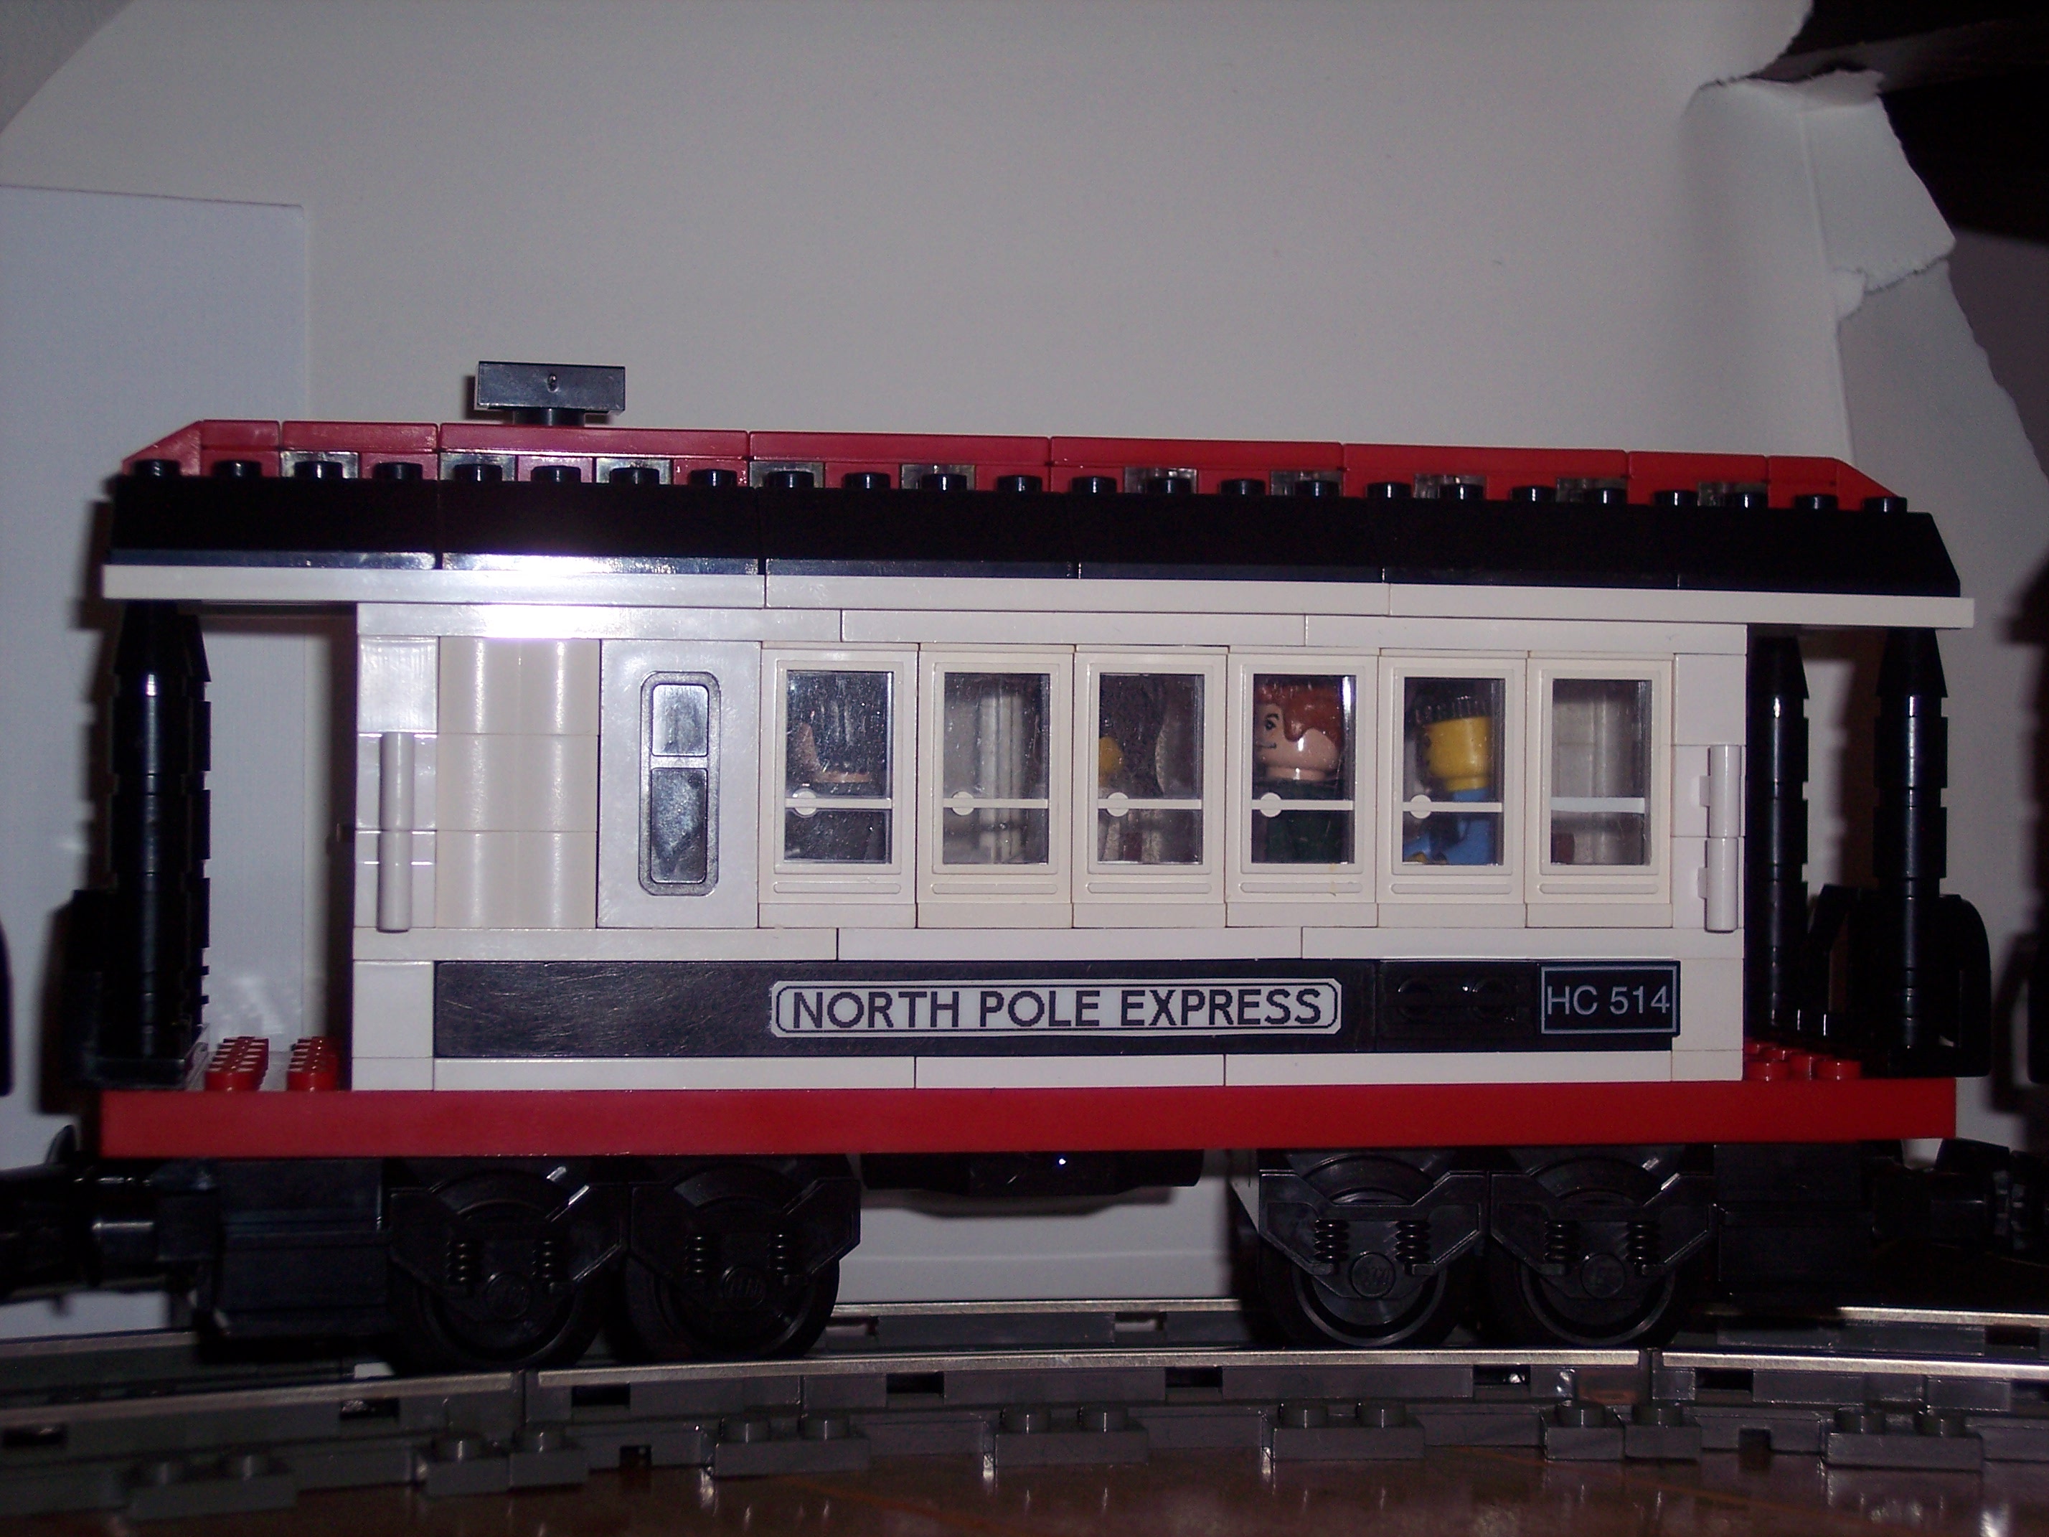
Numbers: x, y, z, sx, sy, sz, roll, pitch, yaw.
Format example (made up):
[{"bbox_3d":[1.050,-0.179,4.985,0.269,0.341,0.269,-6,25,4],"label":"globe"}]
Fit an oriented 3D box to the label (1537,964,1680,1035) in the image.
[{"bbox_3d":[0.061,0.024,0.401,0.015,0.007,0.001,0,0,-11],"label":"label"}]

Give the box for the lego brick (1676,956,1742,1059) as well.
[{"bbox_3d":[0.071,0.025,0.407,0.008,0.010,0.008,0,0,-11],"label":"lego brick"}]

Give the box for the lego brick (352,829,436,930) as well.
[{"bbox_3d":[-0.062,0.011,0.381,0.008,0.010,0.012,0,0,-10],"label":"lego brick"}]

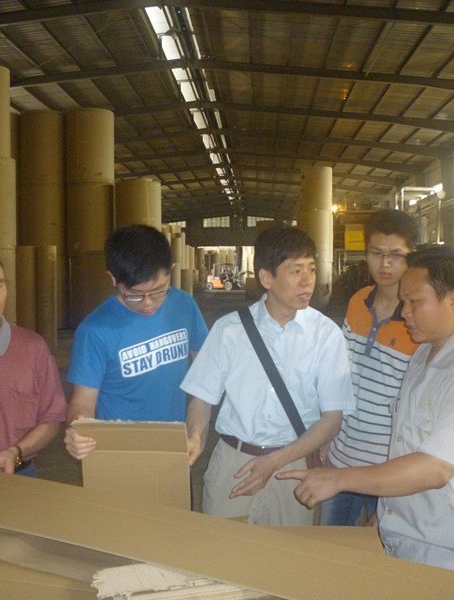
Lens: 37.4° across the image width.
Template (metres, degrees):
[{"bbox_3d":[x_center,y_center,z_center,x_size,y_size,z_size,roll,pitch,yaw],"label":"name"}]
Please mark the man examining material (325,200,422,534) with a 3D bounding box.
[{"bbox_3d":[0.490,0.589,2.203,0.480,1.760,0.360,1,3,25],"label":"man examining material"}]

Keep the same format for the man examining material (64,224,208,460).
[{"bbox_3d":[-0.260,0.637,1.955,0.480,1.690,0.440,-1,3,-16],"label":"man examining material"}]

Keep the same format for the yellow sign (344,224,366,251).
[{"bbox_3d":[3.629,-1.772,19.000,0.600,0.730,0.040,0,3,5],"label":"yellow sign"}]

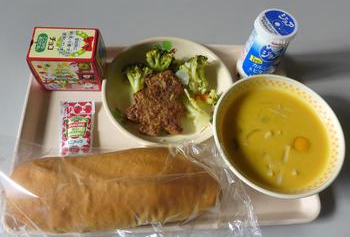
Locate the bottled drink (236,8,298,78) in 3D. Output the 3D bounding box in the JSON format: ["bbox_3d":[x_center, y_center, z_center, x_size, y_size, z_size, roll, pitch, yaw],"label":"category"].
[{"bbox_3d":[0.116,-0.089,0.368,0.051,0.091,0.051,10,63,1],"label":"bottled drink"}]

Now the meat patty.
[{"bbox_3d":[-0.025,-0.019,0.356,0.073,0.017,0.093,-1,63,-5],"label":"meat patty"}]

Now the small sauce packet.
[{"bbox_3d":[-0.119,0.011,0.346,0.043,0.010,0.074,-4,64,-6],"label":"small sauce packet"}]

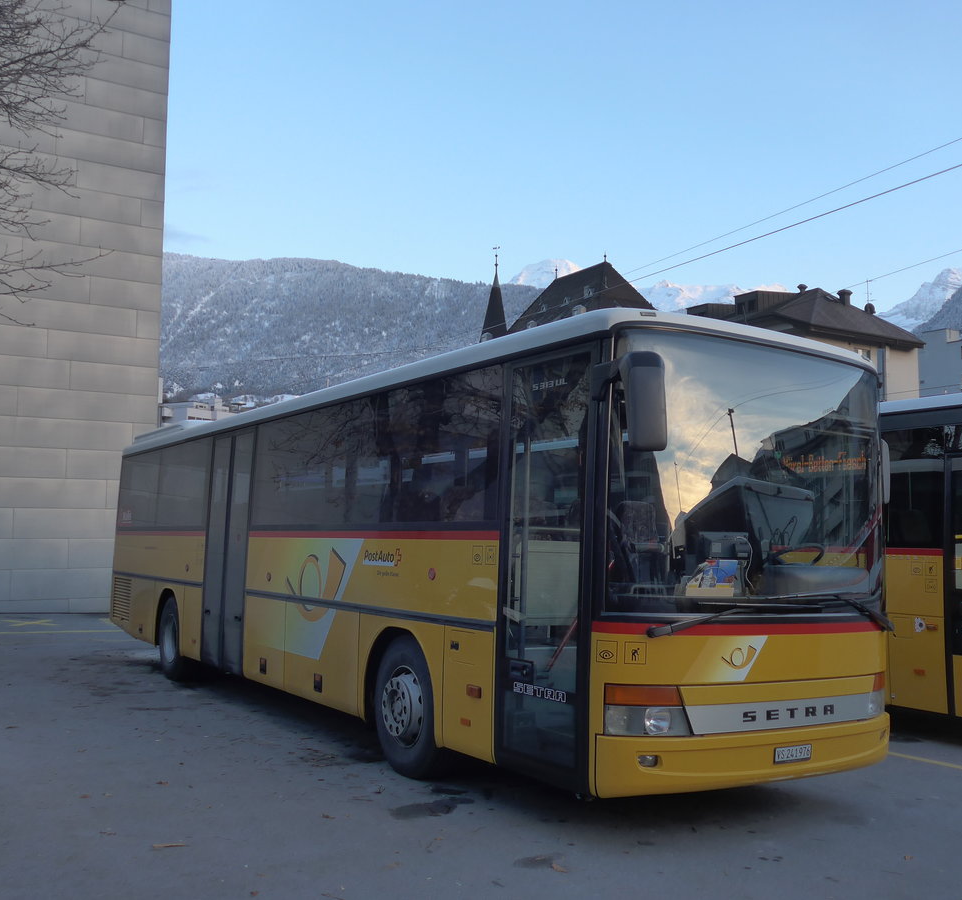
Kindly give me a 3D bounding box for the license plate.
[{"bbox_3d":[1.849,1.801,5.962,0.305,0.088,0.020,6,-7,-33],"label":"license plate"}]

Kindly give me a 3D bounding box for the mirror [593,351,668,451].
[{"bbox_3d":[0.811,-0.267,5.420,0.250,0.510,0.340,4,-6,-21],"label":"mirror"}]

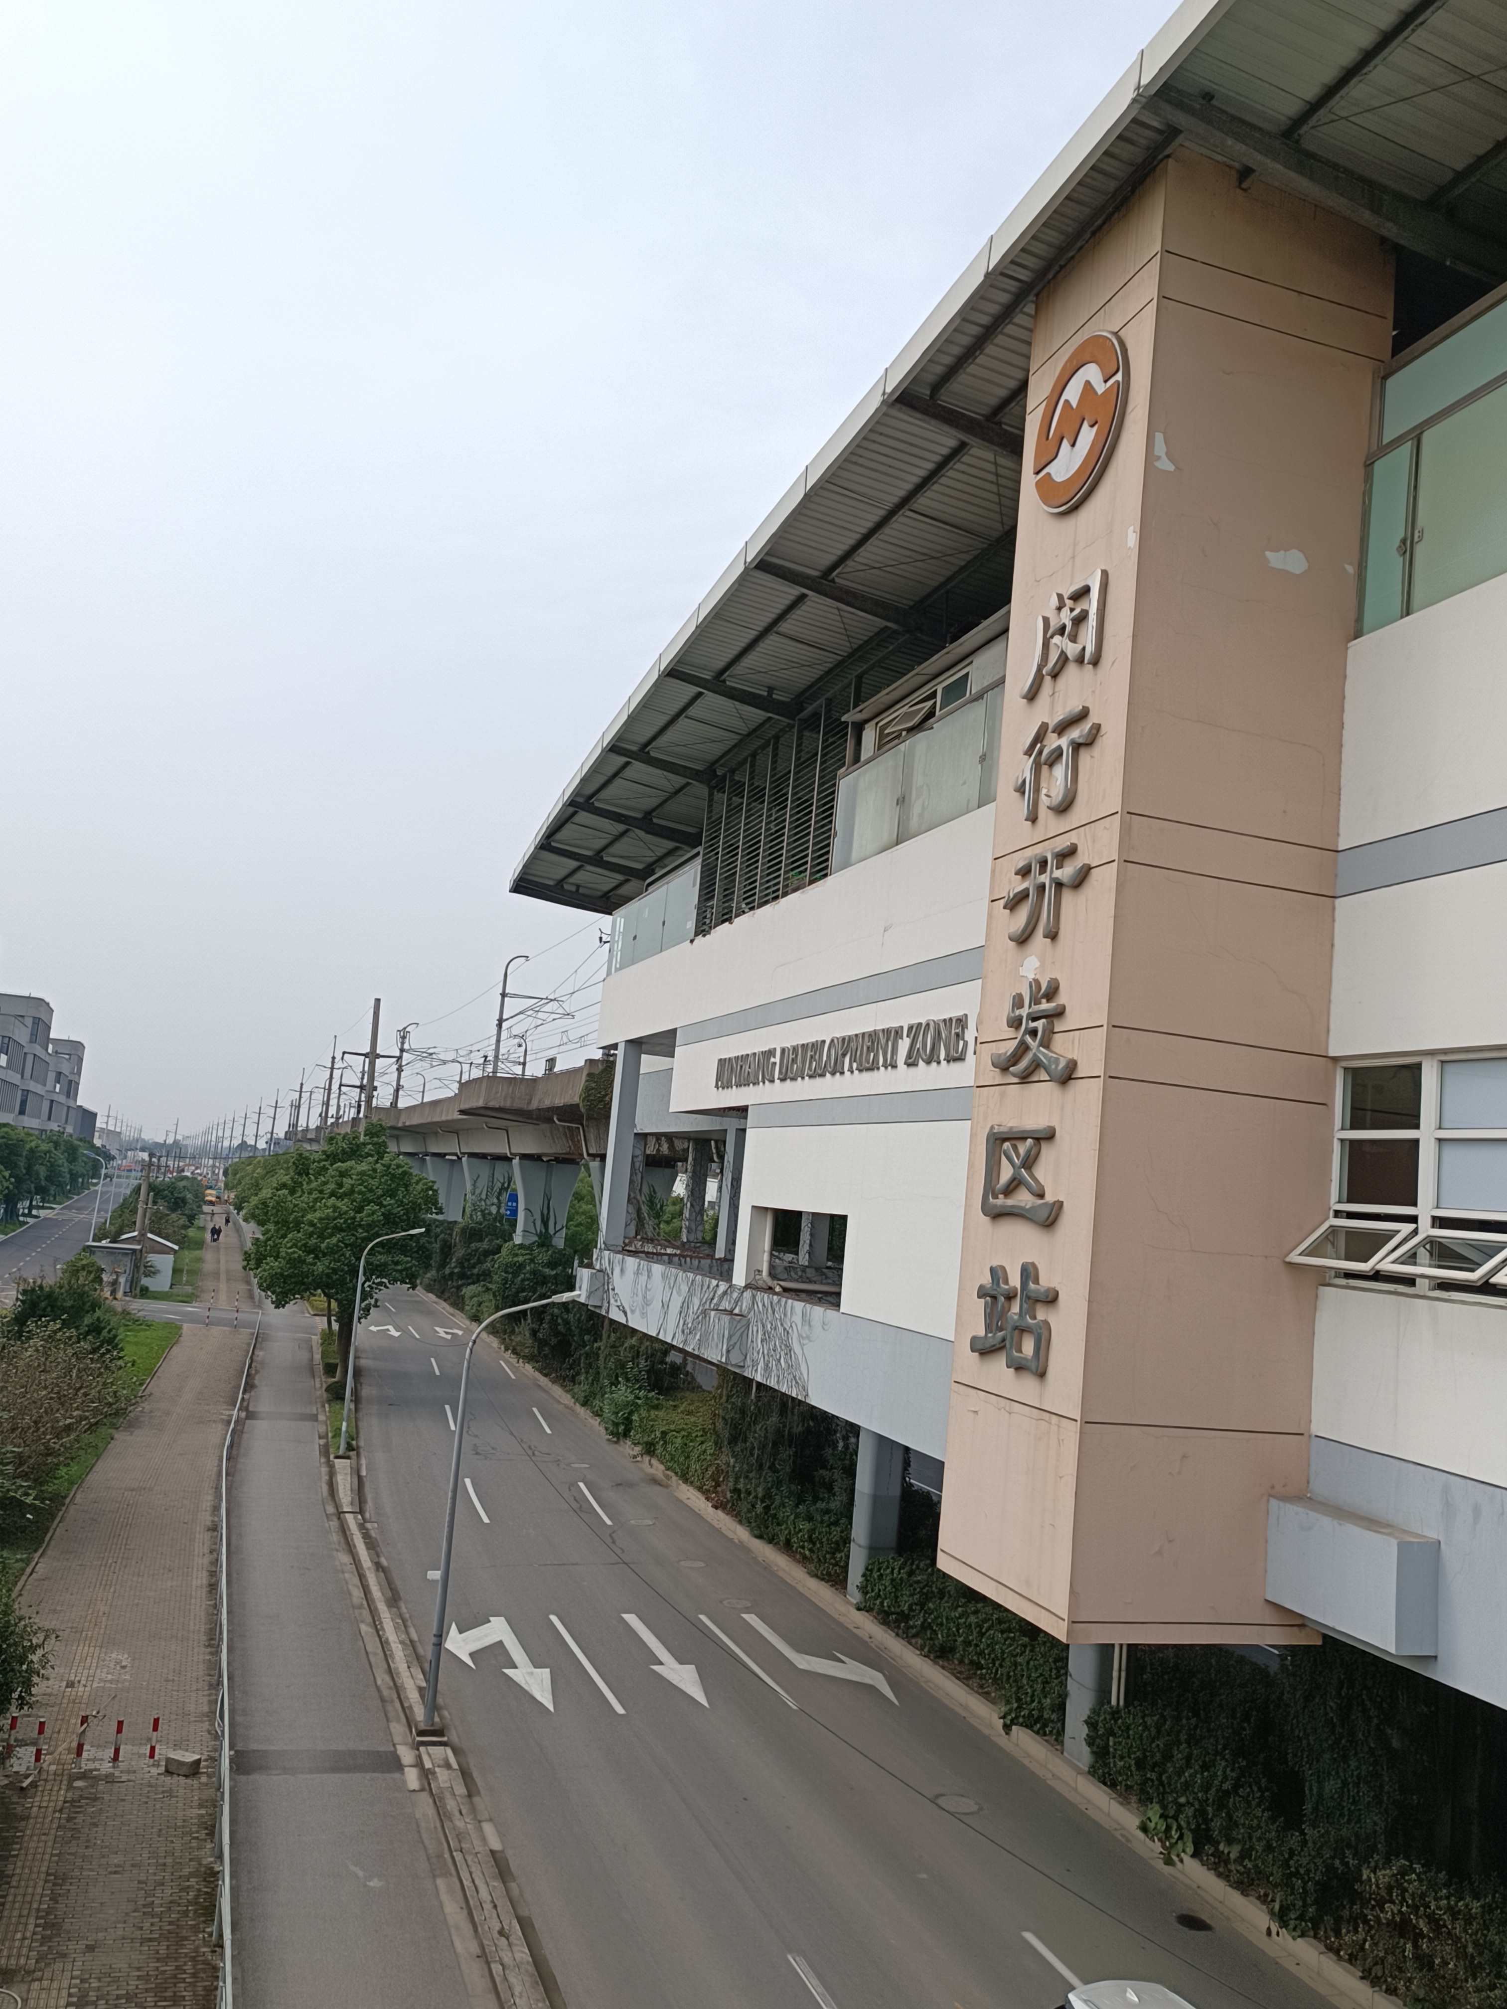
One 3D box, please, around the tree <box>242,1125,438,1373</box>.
[{"bbox_3d":[-17.354,10.445,65.439,7.900,10.300,7.500,8,-7,-17],"label":"tree"}]

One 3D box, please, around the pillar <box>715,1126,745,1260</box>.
[{"bbox_3d":[-0.558,6.141,50.907,0.620,4.250,0.880,8,-7,-17],"label":"pillar"}]

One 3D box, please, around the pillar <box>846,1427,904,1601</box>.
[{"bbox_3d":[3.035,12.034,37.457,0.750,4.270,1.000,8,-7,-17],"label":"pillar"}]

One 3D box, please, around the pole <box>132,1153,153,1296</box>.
[{"bbox_3d":[-36.509,13.246,93.738,0.380,8.500,0.400,8,-7,-17],"label":"pole"}]

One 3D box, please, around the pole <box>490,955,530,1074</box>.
[{"bbox_3d":[-13.455,0.891,86.310,1.264,7.045,0.300,8,-7,-17],"label":"pole"}]

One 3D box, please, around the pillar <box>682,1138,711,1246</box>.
[{"bbox_3d":[-2.256,7.522,63.405,0.650,4.220,0.850,8,-7,-17],"label":"pillar"}]

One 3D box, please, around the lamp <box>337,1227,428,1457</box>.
[{"bbox_3d":[-11.774,10.721,49.865,1.820,7.200,0.260,8,-7,-17],"label":"lamp"}]

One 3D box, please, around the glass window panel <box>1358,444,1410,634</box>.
[{"bbox_3d":[7.016,-5.127,17.348,0.060,2.009,0.810,8,-7,-17],"label":"glass window panel"}]

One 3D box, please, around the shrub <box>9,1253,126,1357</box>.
[{"bbox_3d":[-30.187,13.272,69.984,4.600,3.800,4.500,8,-7,-17],"label":"shrub"}]

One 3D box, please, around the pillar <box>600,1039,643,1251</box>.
[{"bbox_3d":[-4.148,4.510,49.874,0.600,6.610,0.850,8,-7,-17],"label":"pillar"}]

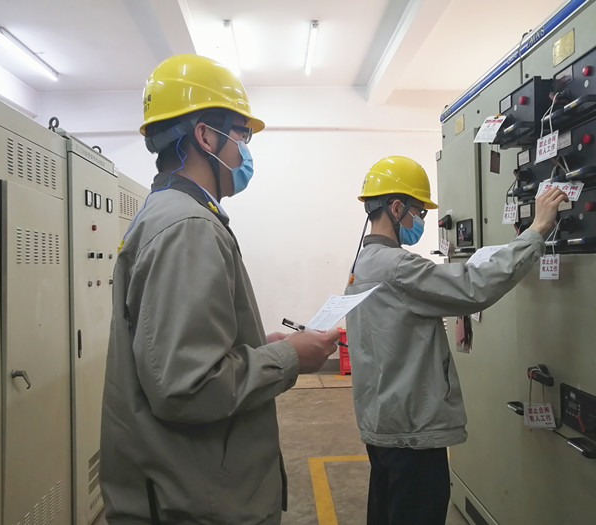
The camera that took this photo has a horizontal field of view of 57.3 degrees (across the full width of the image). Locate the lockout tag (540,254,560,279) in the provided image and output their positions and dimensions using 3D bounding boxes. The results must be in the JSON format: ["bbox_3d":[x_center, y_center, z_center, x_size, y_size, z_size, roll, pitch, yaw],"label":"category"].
[{"bbox_3d":[0.819,0.016,1.770,0.004,0.080,0.100,-1,0,-10],"label":"lockout tag"}]

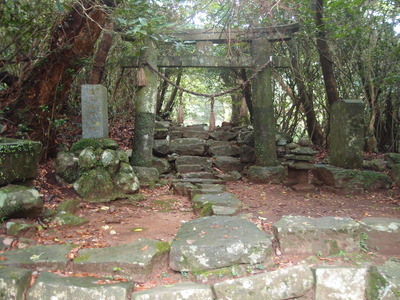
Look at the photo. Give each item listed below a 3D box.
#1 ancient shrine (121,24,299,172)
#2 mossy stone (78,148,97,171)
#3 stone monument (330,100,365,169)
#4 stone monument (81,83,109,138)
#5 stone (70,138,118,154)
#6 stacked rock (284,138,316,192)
[{"bbox_3d":[0.134,-0.939,5.733,3.143,2.534,0.420,0,6,0],"label":"ancient shrine"},{"bbox_3d":[-1.699,0.142,4.892,0.226,0.322,0.280,0,6,0],"label":"mossy stone"},{"bbox_3d":[2.586,-0.280,5.702,0.351,1.152,0.450,-1,6,-5],"label":"stone monument"},{"bbox_3d":[-1.655,-0.600,5.115,0.319,0.834,0.260,0,6,0],"label":"stone monument"},{"bbox_3d":[-1.662,-0.061,5.122,0.687,0.228,0.520,0,6,0],"label":"stone"},{"bbox_3d":[1.659,0.247,5.355,0.465,0.868,0.430,0,6,0],"label":"stacked rock"}]

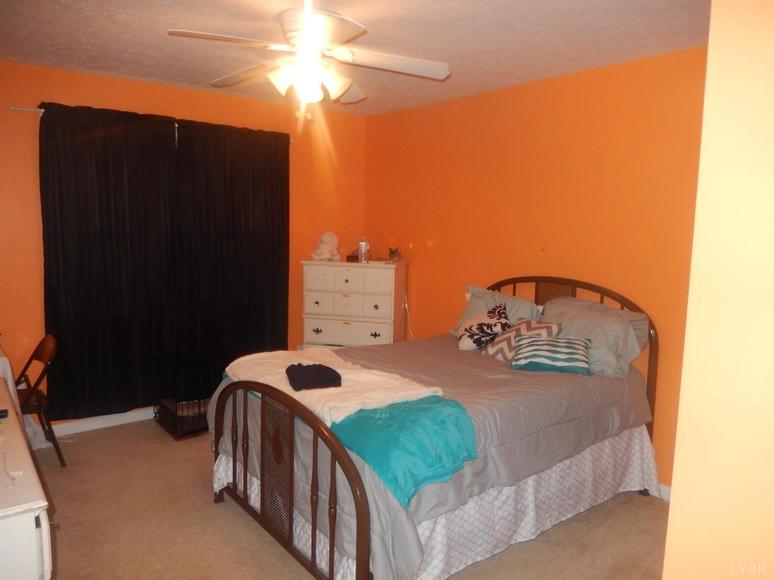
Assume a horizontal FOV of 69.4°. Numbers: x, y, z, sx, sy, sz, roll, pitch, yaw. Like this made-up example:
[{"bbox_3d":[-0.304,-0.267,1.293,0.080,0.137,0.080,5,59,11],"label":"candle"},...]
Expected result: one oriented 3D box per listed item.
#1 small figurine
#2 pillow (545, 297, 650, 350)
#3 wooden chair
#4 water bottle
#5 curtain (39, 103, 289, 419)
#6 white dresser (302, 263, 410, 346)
[{"bbox_3d":[-0.510,-0.359,4.686,0.235,0.240,0.170,3,7,12],"label":"small figurine"},{"bbox_3d":[1.176,0.274,3.268,0.170,0.410,0.660,22,-8,-38],"label":"pillow"},{"bbox_3d":[-2.273,0.662,3.382,0.480,0.790,0.460,-4,9,-38],"label":"wooden chair"},{"bbox_3d":[-0.181,-0.319,4.545,0.072,0.210,0.072,3,7,12],"label":"water bottle"},{"bbox_3d":[-1.521,-0.197,4.135,1.750,2.050,0.100,-4,9,-38],"label":"curtain"},{"bbox_3d":[-0.276,0.356,4.668,0.770,1.165,0.440,3,7,12],"label":"white dresser"}]

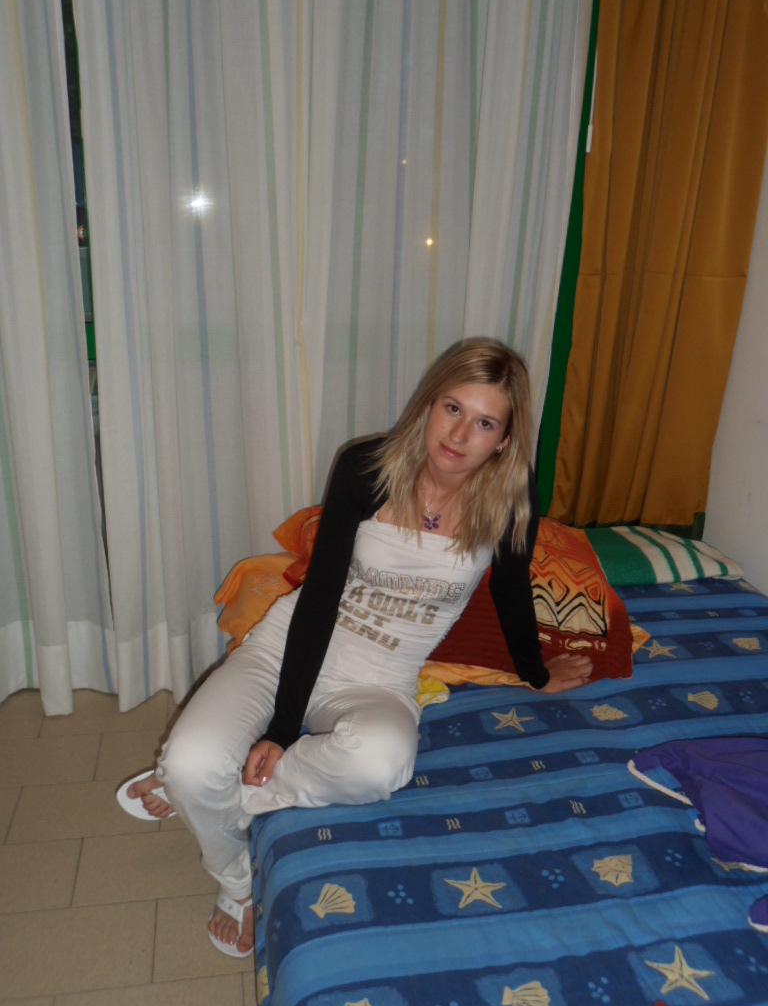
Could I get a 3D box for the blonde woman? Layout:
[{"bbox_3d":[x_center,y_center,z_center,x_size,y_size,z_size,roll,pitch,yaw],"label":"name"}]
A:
[{"bbox_3d":[-0.058,0.282,1.677,0.941,1.170,0.588,5,21,7],"label":"blonde woman"}]

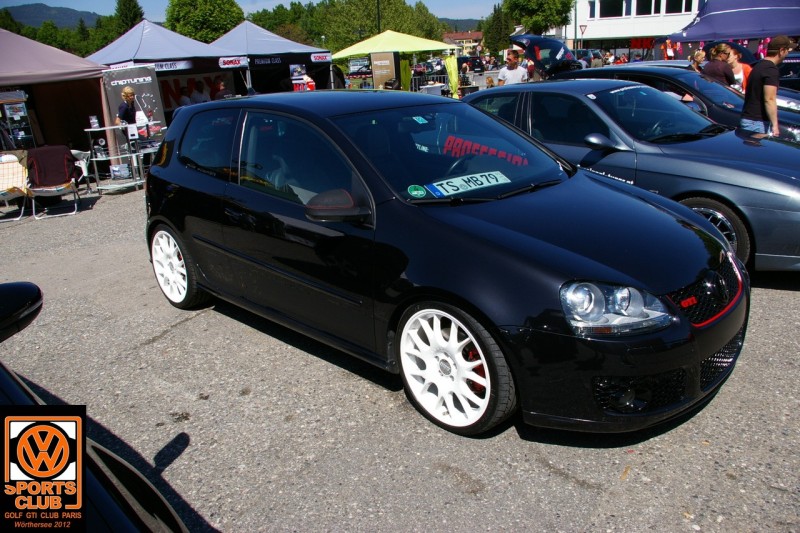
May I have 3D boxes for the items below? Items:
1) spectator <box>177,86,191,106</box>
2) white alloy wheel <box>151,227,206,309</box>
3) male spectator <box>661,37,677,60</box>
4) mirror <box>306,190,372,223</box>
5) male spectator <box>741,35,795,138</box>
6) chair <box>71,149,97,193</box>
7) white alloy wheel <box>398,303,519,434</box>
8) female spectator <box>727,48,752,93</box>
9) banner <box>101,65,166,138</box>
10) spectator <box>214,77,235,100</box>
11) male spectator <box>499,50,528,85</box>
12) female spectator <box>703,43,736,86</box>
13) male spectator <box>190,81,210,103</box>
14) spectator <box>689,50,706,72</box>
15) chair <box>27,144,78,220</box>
[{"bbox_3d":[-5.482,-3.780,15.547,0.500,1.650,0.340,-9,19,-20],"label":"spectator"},{"bbox_3d":[-1.576,-0.025,4.362,0.635,0.635,0.230,13,23,43],"label":"white alloy wheel"},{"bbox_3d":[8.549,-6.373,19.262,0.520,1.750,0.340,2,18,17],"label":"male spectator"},{"bbox_3d":[-0.302,-0.291,2.857,0.150,0.155,0.260,13,24,42],"label":"mirror"},{"bbox_3d":[3.719,-1.417,6.107,0.460,1.760,0.500,-4,17,-3],"label":"male spectator"},{"bbox_3d":[-5.699,-1.677,10.551,0.540,0.710,0.530,-6,17,-11],"label":"chair"},{"bbox_3d":[0.260,0.426,2.696,0.220,0.630,0.630,-18,23,-40],"label":"white alloy wheel"},{"bbox_3d":[5.249,-2.528,9.451,0.480,1.680,0.320,11,22,38],"label":"female spectator"},{"bbox_3d":[-4.765,-2.557,10.953,1.000,2.030,0.200,-1,17,8],"label":"banner"},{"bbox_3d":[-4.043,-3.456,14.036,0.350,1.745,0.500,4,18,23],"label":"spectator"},{"bbox_3d":[1.729,-2.352,9.168,0.540,1.790,0.330,2,18,17],"label":"male spectator"},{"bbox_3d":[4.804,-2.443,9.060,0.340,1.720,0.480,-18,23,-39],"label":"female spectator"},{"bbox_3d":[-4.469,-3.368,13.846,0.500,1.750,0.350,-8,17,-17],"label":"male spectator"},{"bbox_3d":[4.658,-2.564,9.537,0.450,1.650,0.300,-12,19,-29],"label":"spectator"},{"bbox_3d":[-4.932,-1.201,8.473,0.590,0.900,0.630,-11,18,-26],"label":"chair"}]

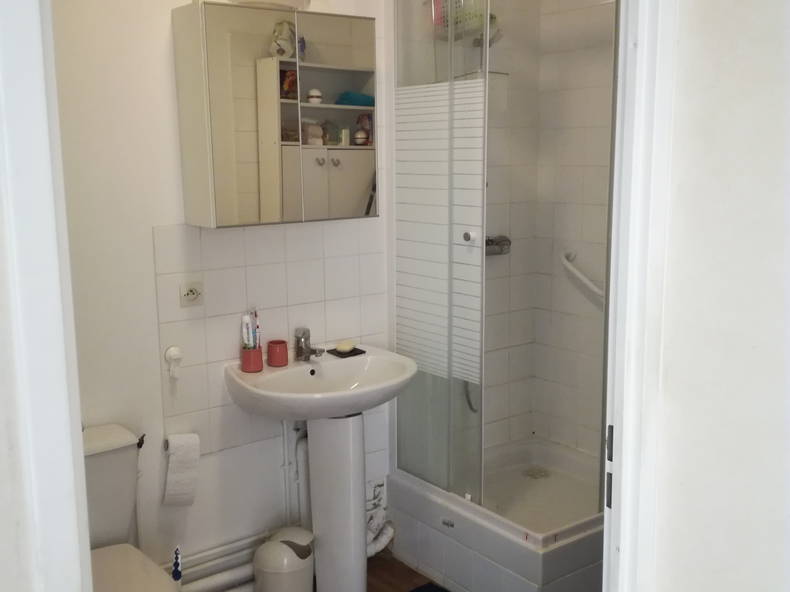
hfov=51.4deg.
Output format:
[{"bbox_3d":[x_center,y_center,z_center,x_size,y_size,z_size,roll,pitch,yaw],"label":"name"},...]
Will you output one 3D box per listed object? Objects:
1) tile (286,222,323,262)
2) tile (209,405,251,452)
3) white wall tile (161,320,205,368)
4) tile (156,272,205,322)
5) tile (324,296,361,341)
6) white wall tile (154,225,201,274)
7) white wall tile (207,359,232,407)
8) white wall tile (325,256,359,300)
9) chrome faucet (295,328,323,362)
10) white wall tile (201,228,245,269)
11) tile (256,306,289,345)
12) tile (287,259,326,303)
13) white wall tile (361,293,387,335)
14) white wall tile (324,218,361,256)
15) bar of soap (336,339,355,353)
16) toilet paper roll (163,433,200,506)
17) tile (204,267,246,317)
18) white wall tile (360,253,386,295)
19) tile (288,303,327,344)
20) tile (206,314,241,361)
[{"bbox_3d":[-0.310,-0.197,2.807,0.150,0.150,0.010,-8,12,-36],"label":"tile"},{"bbox_3d":[-0.544,0.429,2.725,0.149,0.149,0.010,-8,13,-36],"label":"tile"},{"bbox_3d":[-0.665,0.151,2.581,0.149,0.149,0.010,-8,13,-36],"label":"white wall tile"},{"bbox_3d":[-0.666,0.003,2.554,0.149,0.149,0.010,-8,13,-36],"label":"tile"},{"bbox_3d":[-0.187,0.082,2.937,0.149,0.149,0.010,-8,13,-36],"label":"tile"},{"bbox_3d":[-0.672,-0.148,2.540,0.150,0.150,0.010,-8,12,-36],"label":"white wall tile"},{"bbox_3d":[-0.547,0.282,2.704,0.150,0.150,0.010,-8,12,-36],"label":"white wall tile"},{"bbox_3d":[-0.188,-0.064,2.921,0.150,0.150,0.010,-8,12,-36],"label":"white wall tile"},{"bbox_3d":[-0.278,0.162,2.702,0.128,0.107,0.050,8,13,37],"label":"chrome faucet"},{"bbox_3d":[-0.552,-0.165,2.629,0.150,0.150,0.010,-8,12,-36],"label":"white wall tile"},{"bbox_3d":[-0.426,0.117,2.759,0.149,0.149,0.010,-8,13,-36],"label":"tile"},{"bbox_3d":[-0.308,-0.048,2.832,0.150,0.150,0.010,-8,12,-36],"label":"tile"},{"bbox_3d":[-0.083,0.068,3.014,0.109,0.149,0.010,-8,13,-36],"label":"white wall tile"},{"bbox_3d":[-0.188,-0.212,2.882,0.149,0.149,0.010,-8,13,-36],"label":"white wall tile"},{"bbox_3d":[-0.170,0.170,2.799,0.060,0.031,0.045,-8,12,-36],"label":"bar of soap"},{"bbox_3d":[-0.665,0.534,2.577,0.100,0.220,0.095,-8,12,-36],"label":"toilet paper roll"},{"bbox_3d":[-0.546,-0.014,2.643,0.149,0.149,0.010,-8,13,-36],"label":"tile"},{"bbox_3d":[-0.084,-0.080,2.987,0.109,0.149,0.010,-8,13,-36],"label":"white wall tile"},{"bbox_3d":[-0.307,0.101,2.857,0.150,0.150,0.010,-8,12,-36],"label":"tile"},{"bbox_3d":[-0.548,0.133,2.679,0.150,0.150,0.010,-8,12,-36],"label":"tile"}]

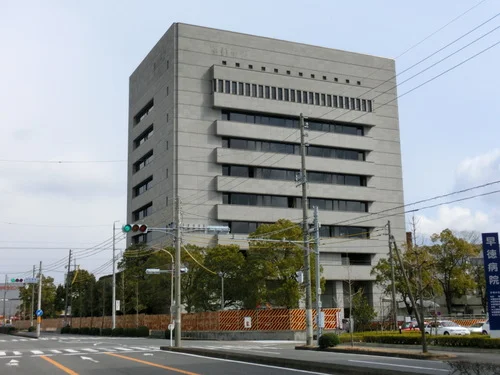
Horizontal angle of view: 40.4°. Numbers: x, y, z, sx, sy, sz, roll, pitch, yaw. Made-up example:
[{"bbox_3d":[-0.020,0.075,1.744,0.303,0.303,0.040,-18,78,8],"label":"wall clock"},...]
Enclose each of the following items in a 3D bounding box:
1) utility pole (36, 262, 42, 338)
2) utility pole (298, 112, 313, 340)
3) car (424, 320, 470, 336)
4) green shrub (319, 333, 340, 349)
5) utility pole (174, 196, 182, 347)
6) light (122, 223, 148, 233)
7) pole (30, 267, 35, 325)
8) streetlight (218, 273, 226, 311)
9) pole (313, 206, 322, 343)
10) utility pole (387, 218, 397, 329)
[{"bbox_3d":[-19.826,10.620,64.146,0.280,7.051,0.280,4,-12,-25],"label":"utility pole"},{"bbox_3d":[2.837,1.936,34.658,0.340,11.951,0.340,4,-12,-25],"label":"utility pole"},{"bbox_3d":[14.436,10.622,50.497,1.700,1.420,4.500,4,-12,-25],"label":"car"},{"bbox_3d":[3.597,6.902,30.850,0.980,0.720,0.980,-1,-11,0],"label":"green shrub"},{"bbox_3d":[-3.714,4.318,35.263,0.310,7.720,0.310,4,-12,-25],"label":"utility pole"},{"bbox_3d":[-5.728,1.991,34.445,1.250,0.420,0.380,3,-12,-21],"label":"light"},{"bbox_3d":[-35.367,18.165,111.044,0.300,10.943,0.300,4,-12,-25],"label":"pole"},{"bbox_3d":[-2.156,9.244,54.460,0.500,4.825,0.500,4,-12,-25],"label":"streetlight"},{"bbox_3d":[3.250,4.244,32.776,0.200,6.687,0.200,5,-13,-24],"label":"pole"},{"bbox_3d":[13.041,8.238,61.988,0.270,10.360,0.270,4,-12,-25],"label":"utility pole"}]

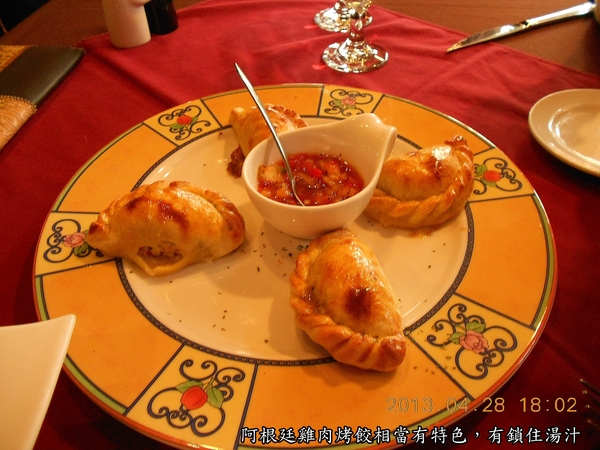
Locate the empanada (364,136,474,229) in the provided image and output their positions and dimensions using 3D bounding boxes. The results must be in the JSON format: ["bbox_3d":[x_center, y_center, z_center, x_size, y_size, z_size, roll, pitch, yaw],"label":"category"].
[{"bbox_3d":[0.078,-0.035,0.286,0.084,0.036,0.053,-32,52,-27],"label":"empanada"}]

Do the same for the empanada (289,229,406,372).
[{"bbox_3d":[0.023,0.029,0.224,0.051,0.035,0.082,-14,46,-12],"label":"empanada"}]

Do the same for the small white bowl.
[{"bbox_3d":[0.011,-0.028,0.270,0.089,0.052,0.079,-22,48,-20],"label":"small white bowl"}]

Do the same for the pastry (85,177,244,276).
[{"bbox_3d":[-0.079,-0.003,0.256,0.091,0.039,0.051,-3,45,-1],"label":"pastry"}]

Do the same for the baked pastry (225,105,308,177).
[{"bbox_3d":[-0.025,-0.066,0.322,0.054,0.035,0.081,-16,46,-14],"label":"baked pastry"}]

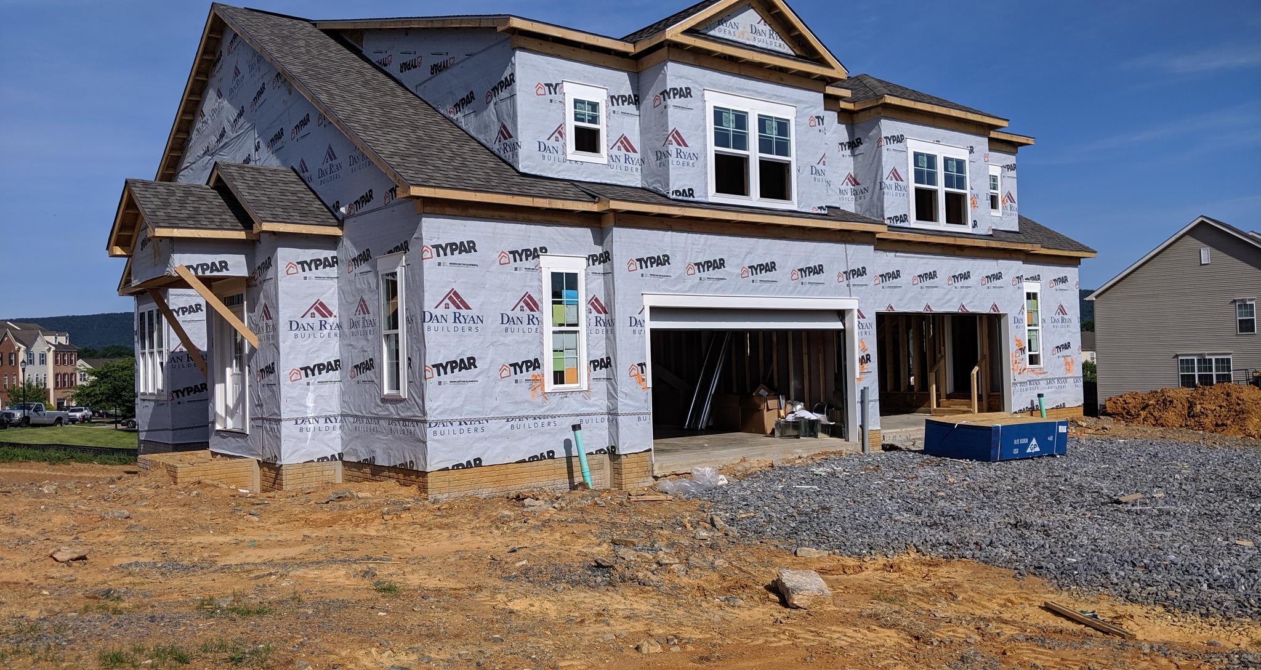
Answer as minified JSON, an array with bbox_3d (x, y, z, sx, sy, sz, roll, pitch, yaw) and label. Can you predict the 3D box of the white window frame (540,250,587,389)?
[{"bbox_3d":[-0.974,-0.177,14.772,0.810,2.030,0.100,0,-2,-36],"label":"white window frame"}]

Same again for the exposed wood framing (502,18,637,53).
[{"bbox_3d":[-0.915,-4.672,15.434,2.320,0.150,0.160,0,-2,-36],"label":"exposed wood framing"}]

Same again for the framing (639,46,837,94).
[{"bbox_3d":[1.953,-4.583,17.354,3.820,0.270,0.850,0,-2,-36],"label":"framing"}]

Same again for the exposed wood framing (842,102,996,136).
[{"bbox_3d":[6.454,-4.555,20.929,4.200,0.290,0.250,0,-2,-36],"label":"exposed wood framing"}]

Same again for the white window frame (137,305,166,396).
[{"bbox_3d":[-10.595,0.364,21.765,0.130,2.100,3.050,0,-2,-36],"label":"white window frame"}]

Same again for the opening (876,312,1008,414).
[{"bbox_3d":[6.677,0.711,20.888,4.550,2.340,0.220,0,-2,-36],"label":"opening"}]

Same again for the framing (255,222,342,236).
[{"bbox_3d":[-5.095,-1.614,15.101,1.330,0.165,0.200,0,-2,-36],"label":"framing"}]

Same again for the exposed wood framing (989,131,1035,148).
[{"bbox_3d":[9.200,-4.761,23.764,2.050,0.140,0.100,0,-2,-36],"label":"exposed wood framing"}]

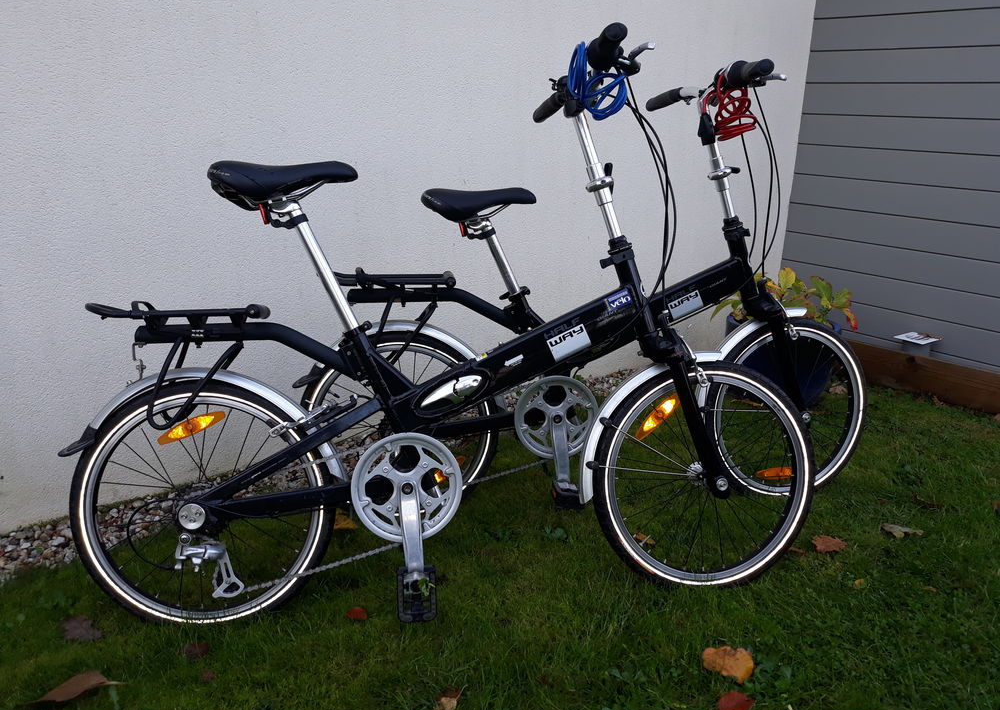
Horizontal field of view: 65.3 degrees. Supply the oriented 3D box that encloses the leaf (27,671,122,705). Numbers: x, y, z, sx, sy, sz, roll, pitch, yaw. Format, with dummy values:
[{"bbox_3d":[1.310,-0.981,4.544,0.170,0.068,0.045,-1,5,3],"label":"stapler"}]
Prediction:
[{"bbox_3d":[-0.711,0.557,1.310,0.148,0.030,0.047,-4,19,-16],"label":"leaf"}]

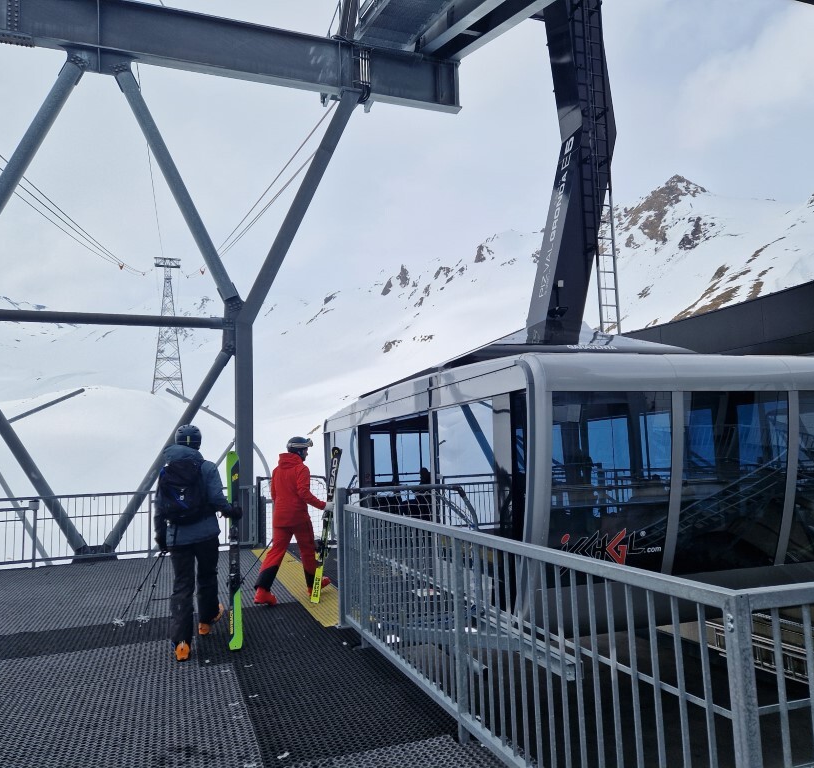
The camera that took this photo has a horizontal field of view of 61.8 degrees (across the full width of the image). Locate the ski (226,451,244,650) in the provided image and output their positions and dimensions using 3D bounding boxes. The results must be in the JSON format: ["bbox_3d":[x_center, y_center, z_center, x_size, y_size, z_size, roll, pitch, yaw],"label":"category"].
[{"bbox_3d":[-1.425,1.387,5.636,0.110,1.640,0.120,-1,-6,-8],"label":"ski"}]

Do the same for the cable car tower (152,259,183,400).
[{"bbox_3d":[-122.942,-29.064,350.000,15.300,70.500,14.000,0,-6,-19],"label":"cable car tower"}]

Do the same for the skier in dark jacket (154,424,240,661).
[{"bbox_3d":[-1.797,1.311,5.835,0.660,1.850,0.720,-2,-6,-3],"label":"skier in dark jacket"}]

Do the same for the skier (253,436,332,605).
[{"bbox_3d":[-1.323,1.517,7.778,0.830,1.820,0.570,1,-7,-28],"label":"skier"}]

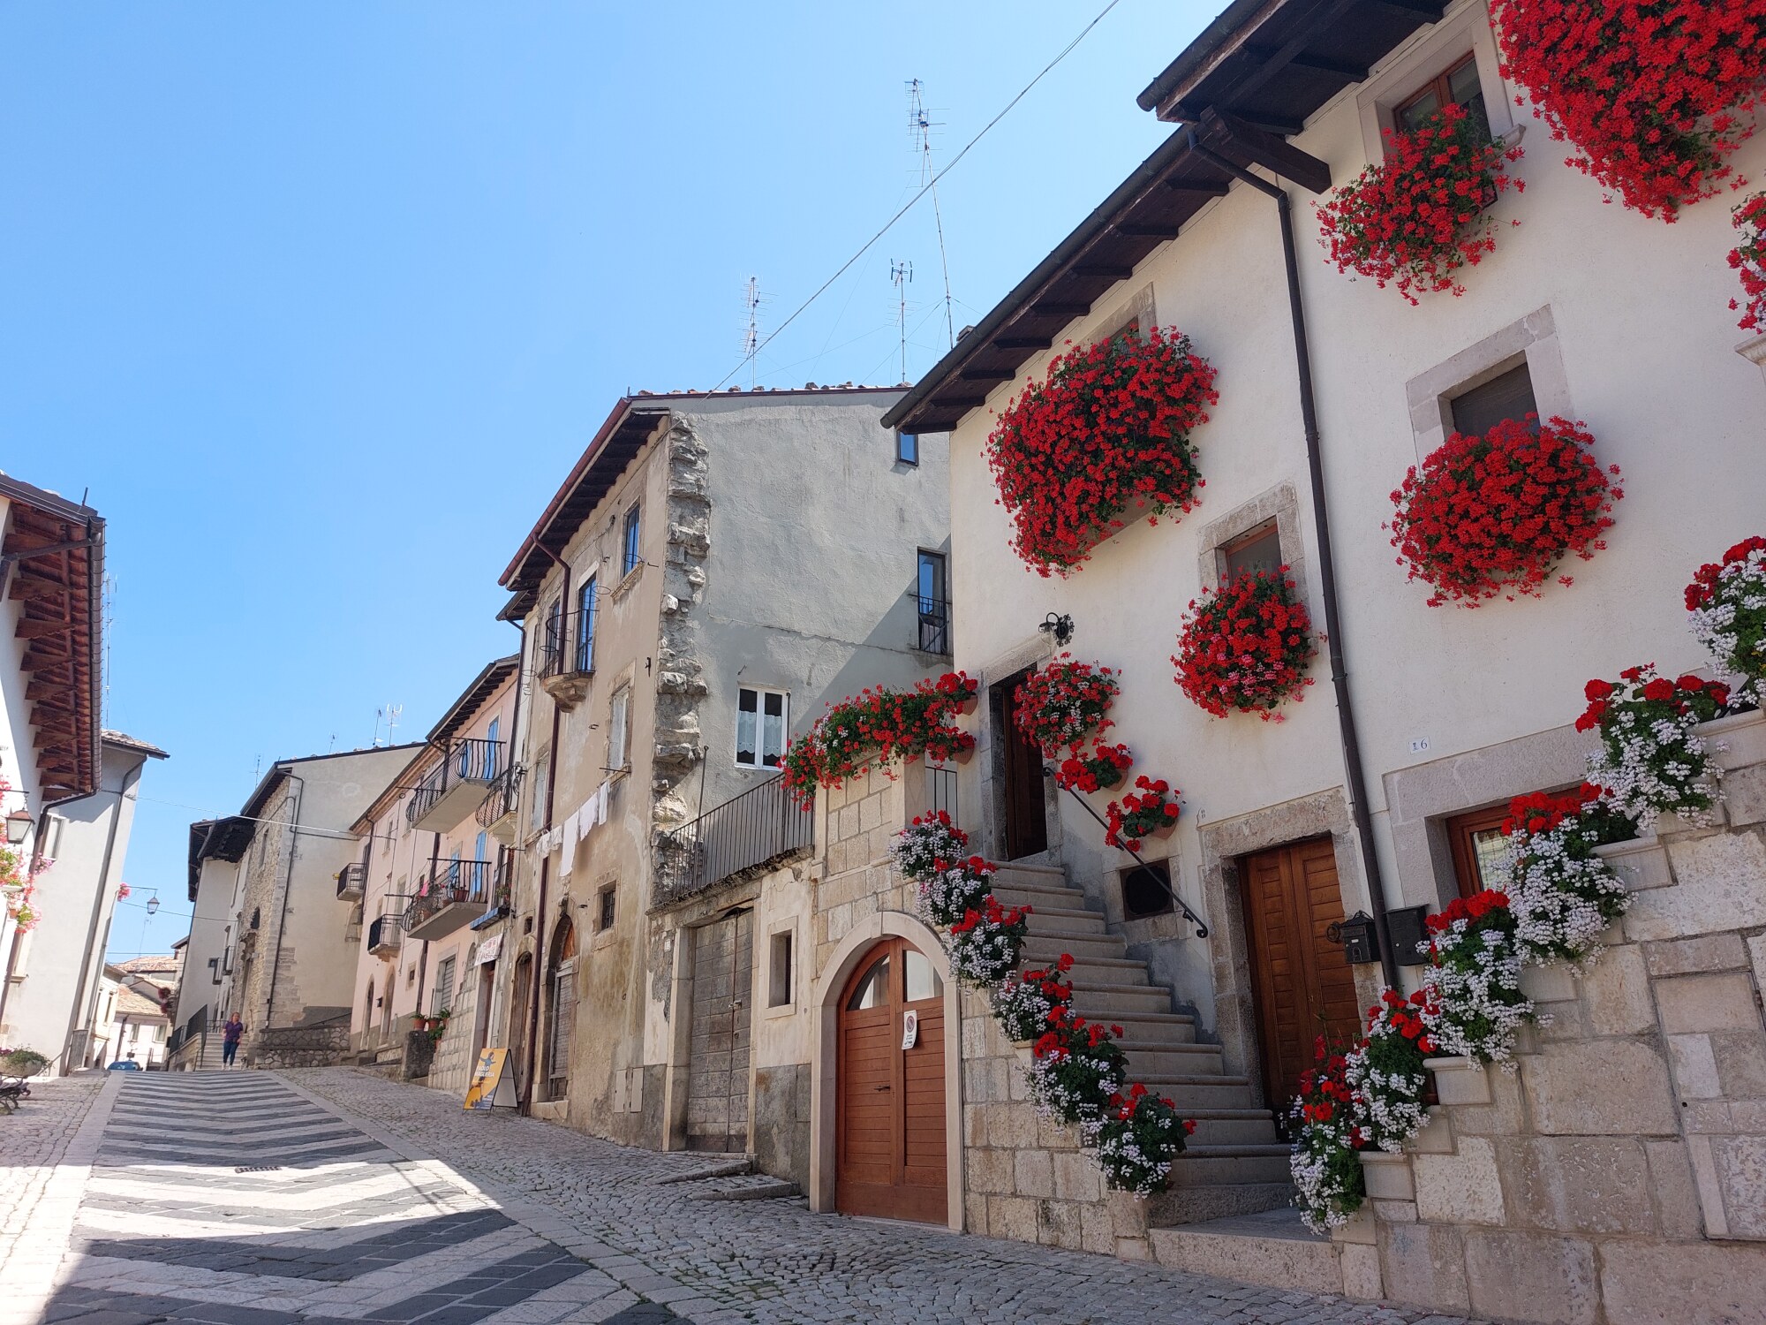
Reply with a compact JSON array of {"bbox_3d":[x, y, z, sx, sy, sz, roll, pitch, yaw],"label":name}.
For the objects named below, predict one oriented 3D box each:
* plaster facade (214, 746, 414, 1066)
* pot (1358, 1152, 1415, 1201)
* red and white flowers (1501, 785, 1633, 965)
[{"bbox_3d":[-20.137,9.914,46.973,6.500,10.900,9.500,12,-23,-29],"label":"plaster facade"},{"bbox_3d":[2.420,2.394,5.709,0.260,0.200,0.300,12,-24,-29],"label":"pot"},{"bbox_3d":[2.872,0.895,5.144,0.360,0.660,0.390,11,-23,-27],"label":"red and white flowers"}]

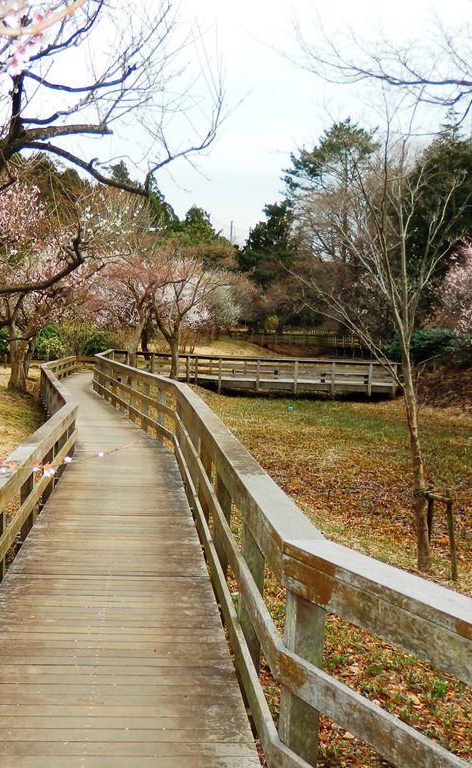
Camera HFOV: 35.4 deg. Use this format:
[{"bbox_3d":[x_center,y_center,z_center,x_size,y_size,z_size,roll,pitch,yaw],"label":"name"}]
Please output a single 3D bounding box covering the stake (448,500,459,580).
[{"bbox_3d":[2.000,1.416,6.800,0.052,0.760,0.052,-5,4,0],"label":"stake"}]

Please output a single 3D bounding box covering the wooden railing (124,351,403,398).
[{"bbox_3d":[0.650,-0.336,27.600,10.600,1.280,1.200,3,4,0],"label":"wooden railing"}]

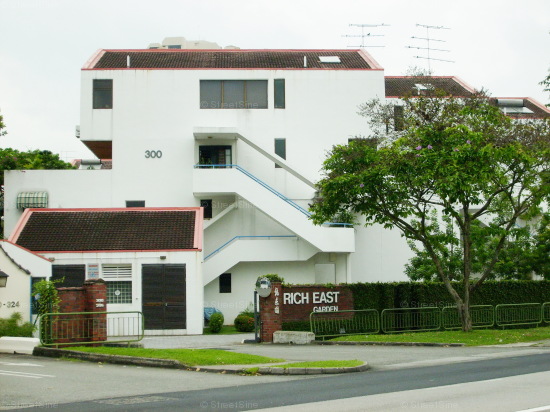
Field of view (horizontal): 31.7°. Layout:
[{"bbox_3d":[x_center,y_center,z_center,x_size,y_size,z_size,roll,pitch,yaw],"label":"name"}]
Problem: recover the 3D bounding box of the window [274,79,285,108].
[{"bbox_3d":[0.244,-5.464,47.308,0.550,1.480,0.120,0,-5,-3],"label":"window"}]

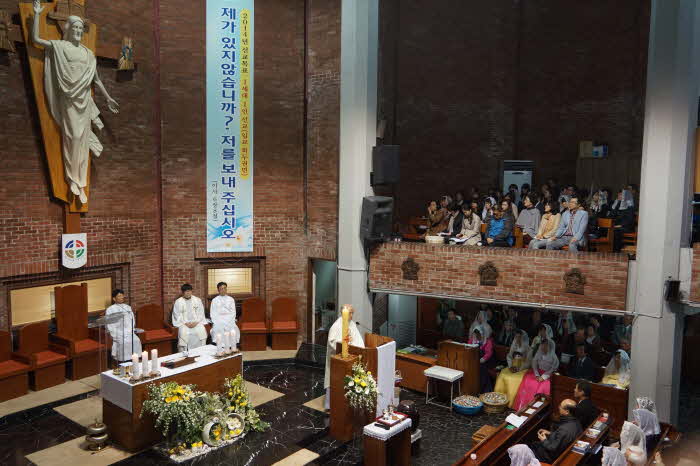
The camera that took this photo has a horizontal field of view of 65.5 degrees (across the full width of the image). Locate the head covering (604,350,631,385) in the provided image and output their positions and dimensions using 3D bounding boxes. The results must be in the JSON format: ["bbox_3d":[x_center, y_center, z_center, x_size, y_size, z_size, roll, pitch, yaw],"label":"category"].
[{"bbox_3d":[4.708,2.359,9.572,0.420,0.560,0.340,4,6,38],"label":"head covering"}]

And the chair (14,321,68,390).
[{"bbox_3d":[-5.146,2.039,9.087,0.580,0.950,0.570,5,6,37],"label":"chair"}]

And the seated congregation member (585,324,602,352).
[{"bbox_3d":[4.670,2.422,10.556,0.500,1.280,0.700,4,6,33],"label":"seated congregation member"}]

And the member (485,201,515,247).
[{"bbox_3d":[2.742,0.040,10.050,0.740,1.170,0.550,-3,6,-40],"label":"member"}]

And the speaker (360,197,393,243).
[{"bbox_3d":[0.506,-0.258,10.400,0.460,0.740,0.460,-3,15,-37],"label":"speaker"}]

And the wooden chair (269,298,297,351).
[{"bbox_3d":[-1.367,1.893,11.368,0.570,0.950,0.580,0,5,-7],"label":"wooden chair"}]

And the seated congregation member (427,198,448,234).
[{"bbox_3d":[1.701,-0.030,10.700,0.720,1.200,0.520,-2,6,-31],"label":"seated congregation member"}]

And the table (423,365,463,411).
[{"bbox_3d":[1.681,2.755,9.733,0.561,0.542,0.453,5,6,40],"label":"table"}]

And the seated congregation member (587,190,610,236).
[{"bbox_3d":[4.649,-0.150,10.256,0.700,1.280,0.480,-2,6,-30],"label":"seated congregation member"}]

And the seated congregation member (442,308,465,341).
[{"bbox_3d":[2.145,2.299,11.500,0.500,1.260,0.720,4,5,30],"label":"seated congregation member"}]

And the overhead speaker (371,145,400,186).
[{"bbox_3d":[0.689,-1.278,10.271,0.414,0.749,0.424,3,5,21],"label":"overhead speaker"}]

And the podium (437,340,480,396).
[{"bbox_3d":[2.186,2.752,11.038,0.680,0.980,0.460,4,6,39],"label":"podium"}]

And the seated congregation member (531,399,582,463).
[{"bbox_3d":[2.746,2.842,7.425,0.780,1.290,0.520,4,6,39],"label":"seated congregation member"}]

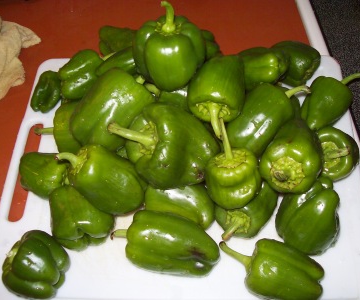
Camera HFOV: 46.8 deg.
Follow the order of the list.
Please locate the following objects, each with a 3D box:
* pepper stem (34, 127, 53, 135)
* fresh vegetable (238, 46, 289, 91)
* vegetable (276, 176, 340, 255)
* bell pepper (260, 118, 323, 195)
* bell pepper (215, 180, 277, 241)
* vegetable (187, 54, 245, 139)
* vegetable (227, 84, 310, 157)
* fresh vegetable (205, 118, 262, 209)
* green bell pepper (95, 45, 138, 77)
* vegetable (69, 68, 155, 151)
[{"bbox_3d":[-0.187,-0.027,0.570,0.025,0.008,0.008,-3,61,0],"label":"pepper stem"},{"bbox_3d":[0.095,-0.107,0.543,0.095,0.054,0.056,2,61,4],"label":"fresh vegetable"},{"bbox_3d":[0.153,0.079,0.500,0.068,0.070,0.086,35,98,19],"label":"vegetable"},{"bbox_3d":[0.135,0.007,0.498,0.068,0.068,0.092,7,37,6],"label":"bell pepper"},{"bbox_3d":[0.080,0.068,0.492,0.057,0.057,0.085,26,63,15],"label":"bell pepper"},{"bbox_3d":[0.045,-0.062,0.506,0.069,0.069,0.119,-3,51,0],"label":"vegetable"},{"bbox_3d":[0.106,-0.035,0.506,0.064,0.064,0.108,41,81,21],"label":"vegetable"},{"bbox_3d":[0.060,0.018,0.466,0.062,0.098,0.062,-7,44,4],"label":"fresh vegetable"},{"bbox_3d":[-0.080,-0.115,0.575,0.083,0.054,0.054,-42,68,-12],"label":"green bell pepper"},{"bbox_3d":[-0.073,-0.052,0.480,0.114,0.070,0.076,-44,67,-6],"label":"vegetable"}]

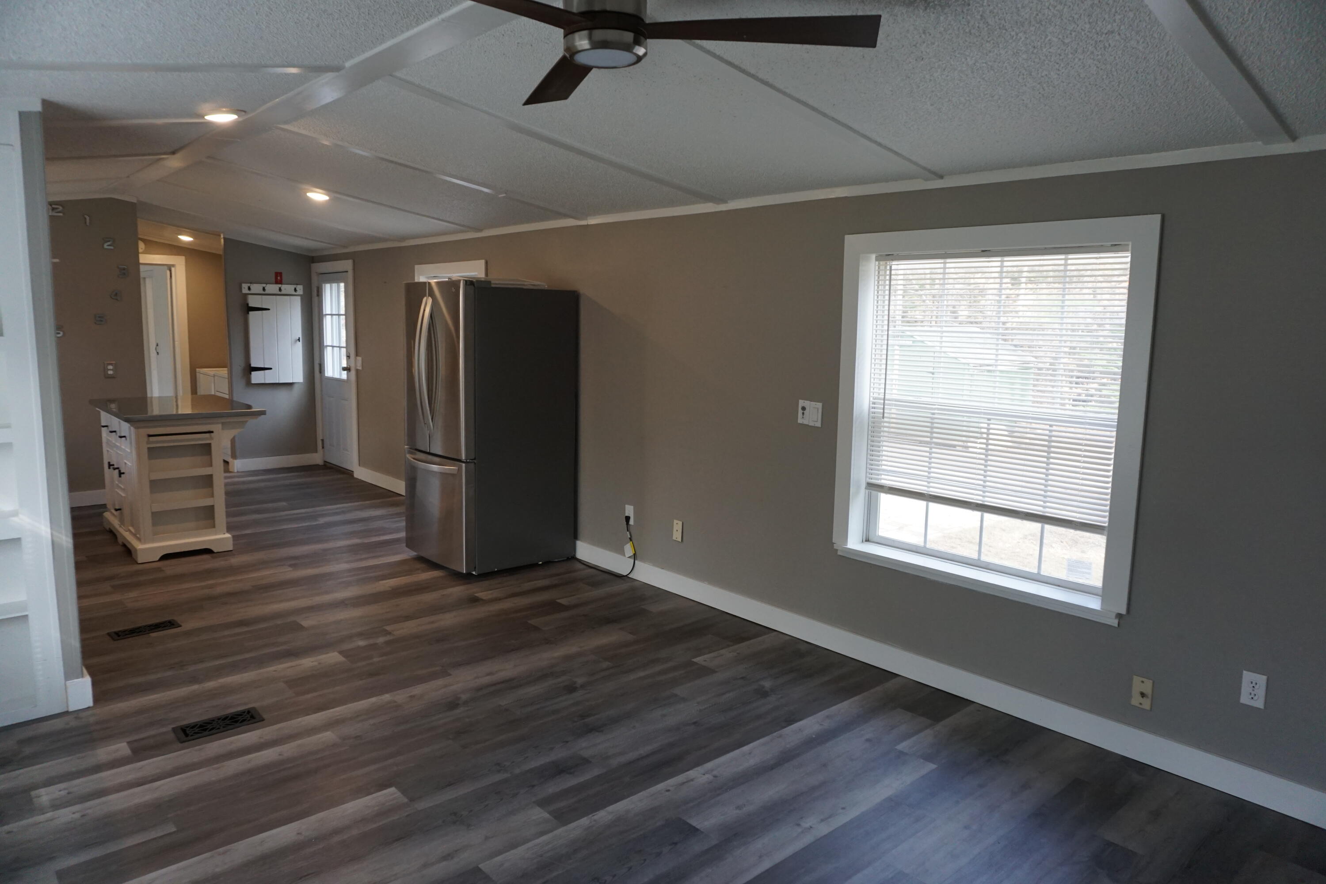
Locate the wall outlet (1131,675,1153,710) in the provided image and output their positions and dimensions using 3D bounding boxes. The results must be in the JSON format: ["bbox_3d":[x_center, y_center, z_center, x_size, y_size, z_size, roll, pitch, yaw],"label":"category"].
[{"bbox_3d":[1.745,0.914,3.219,0.010,0.116,0.070,-6,11,-41],"label":"wall outlet"}]

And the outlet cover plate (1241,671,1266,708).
[{"bbox_3d":[1.973,0.828,2.951,0.010,0.116,0.070,-6,11,-41],"label":"outlet cover plate"}]

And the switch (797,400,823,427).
[{"bbox_3d":[0.710,-0.138,4.262,0.012,0.117,0.140,-6,11,-41],"label":"switch"}]

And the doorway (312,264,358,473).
[{"bbox_3d":[-3.175,-0.726,8.706,0.131,2.054,1.045,-6,11,-41],"label":"doorway"}]

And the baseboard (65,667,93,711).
[{"bbox_3d":[-2.342,0.989,3.535,0.084,0.117,0.136,-6,11,-41],"label":"baseboard"}]

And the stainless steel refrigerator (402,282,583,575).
[{"bbox_3d":[-1.147,-0.120,5.689,0.874,1.768,0.771,-6,11,-41],"label":"stainless steel refrigerator"}]

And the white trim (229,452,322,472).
[{"bbox_3d":[-3.906,0.206,8.934,0.844,0.117,0.017,-6,11,-41],"label":"white trim"}]

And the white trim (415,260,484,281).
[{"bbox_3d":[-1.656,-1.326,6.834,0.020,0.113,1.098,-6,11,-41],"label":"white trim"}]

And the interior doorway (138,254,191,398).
[{"bbox_3d":[-5.509,-0.903,9.372,0.889,2.130,0.131,-6,11,-41],"label":"interior doorway"}]

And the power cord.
[{"bbox_3d":[-0.396,0.615,5.545,0.085,0.381,0.638,-6,11,-41],"label":"power cord"}]

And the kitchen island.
[{"bbox_3d":[-3.348,0.204,6.096,0.819,0.926,1.246,-6,11,-41],"label":"kitchen island"}]

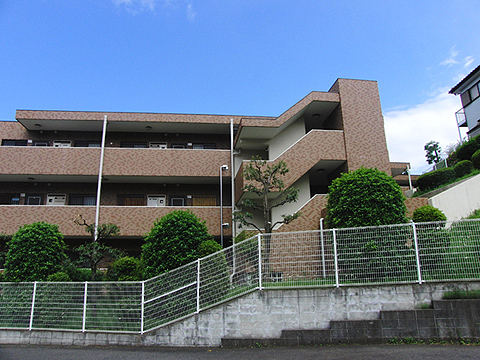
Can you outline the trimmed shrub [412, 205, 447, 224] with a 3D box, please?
[{"bbox_3d":[6.070,1.166,11.549,1.087,0.772,1.087,-1,-15,0],"label":"trimmed shrub"}]

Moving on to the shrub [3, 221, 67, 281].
[{"bbox_3d":[-7.751,3.356,13.524,2.358,3.537,2.358,-1,-15,0],"label":"shrub"}]

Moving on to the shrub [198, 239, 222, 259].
[{"bbox_3d":[-0.994,2.979,12.352,1.131,1.932,1.131,-1,-15,0],"label":"shrub"}]

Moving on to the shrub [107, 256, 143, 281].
[{"bbox_3d":[-4.398,3.702,13.730,1.372,1.546,1.372,-1,-15,0],"label":"shrub"}]

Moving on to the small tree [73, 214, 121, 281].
[{"bbox_3d":[-5.356,3.129,13.469,1.794,3.715,1.704,-1,-15,0],"label":"small tree"}]

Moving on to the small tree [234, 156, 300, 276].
[{"bbox_3d":[0.940,1.261,12.374,2.260,4.342,2.147,-1,-15,0],"label":"small tree"}]

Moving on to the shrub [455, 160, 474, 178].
[{"bbox_3d":[10.664,-0.502,17.124,0.947,0.887,0.947,-1,-15,0],"label":"shrub"}]

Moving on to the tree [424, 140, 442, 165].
[{"bbox_3d":[14.355,-1.830,26.747,1.332,2.334,1.332,-1,-15,0],"label":"tree"}]

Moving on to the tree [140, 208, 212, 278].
[{"bbox_3d":[-2.150,2.716,12.322,2.419,3.385,2.419,-1,-15,0],"label":"tree"}]

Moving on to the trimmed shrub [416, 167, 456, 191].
[{"bbox_3d":[9.558,-0.078,17.536,1.941,1.204,1.164,-1,-15,0],"label":"trimmed shrub"}]

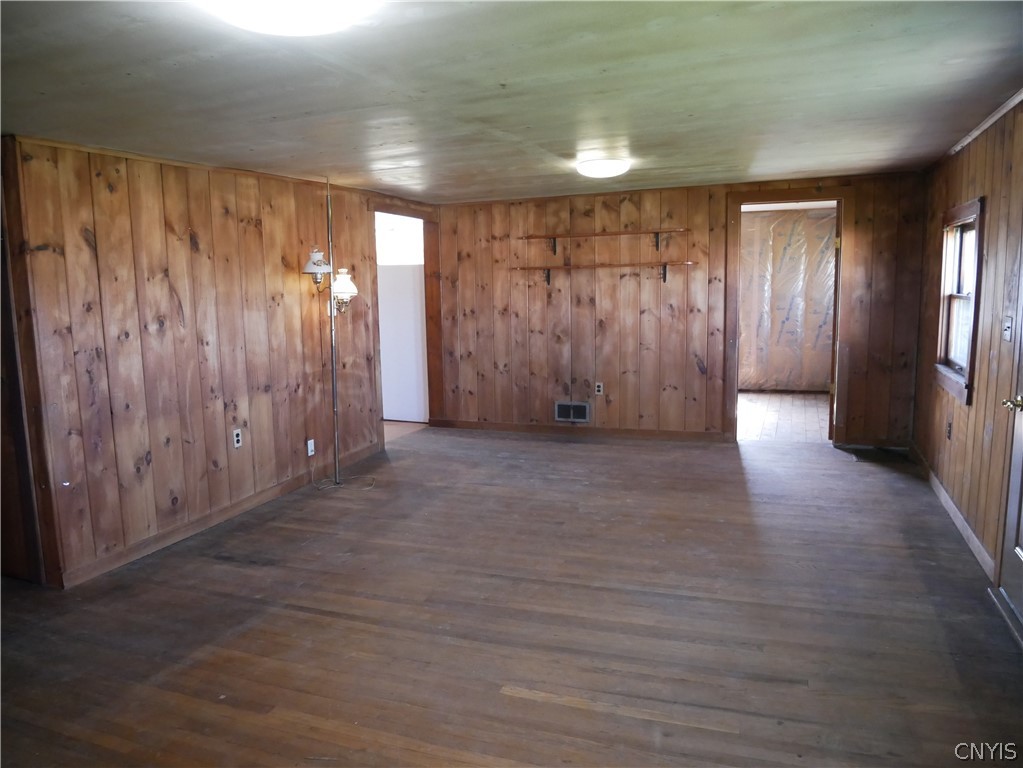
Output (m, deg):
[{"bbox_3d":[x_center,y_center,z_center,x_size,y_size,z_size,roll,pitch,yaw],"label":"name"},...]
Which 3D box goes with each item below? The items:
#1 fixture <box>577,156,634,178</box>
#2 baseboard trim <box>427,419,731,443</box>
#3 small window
[{"bbox_3d":[0.636,-1.464,4.878,0.375,0.095,0.375,2,8,22],"label":"fixture"},{"bbox_3d":[0.533,0.448,6.890,3.039,0.085,0.020,2,8,22],"label":"baseboard trim"},{"bbox_3d":[2.702,-0.504,4.256,0.100,1.107,0.924,2,8,22],"label":"small window"}]

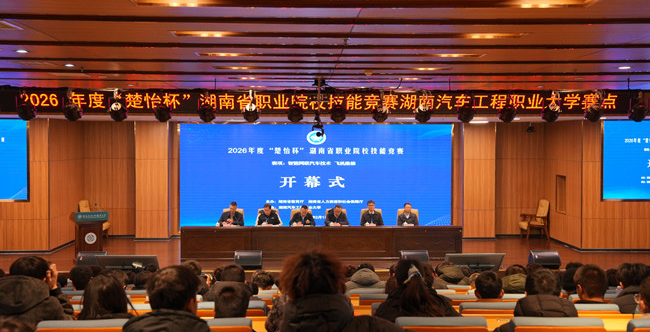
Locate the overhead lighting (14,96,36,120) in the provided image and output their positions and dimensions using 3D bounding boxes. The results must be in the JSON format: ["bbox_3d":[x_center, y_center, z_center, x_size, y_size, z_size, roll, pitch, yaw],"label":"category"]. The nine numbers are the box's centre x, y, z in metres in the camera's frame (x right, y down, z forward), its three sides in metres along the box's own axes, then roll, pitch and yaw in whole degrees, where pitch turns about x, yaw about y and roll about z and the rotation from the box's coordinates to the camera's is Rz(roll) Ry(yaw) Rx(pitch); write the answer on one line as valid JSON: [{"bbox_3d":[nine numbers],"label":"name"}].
[{"bbox_3d":[-5.808,-1.127,15.788,0.380,0.520,0.390,0,2,-2],"label":"overhead lighting"}]

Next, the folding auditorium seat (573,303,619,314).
[{"bbox_3d":[1.616,1.326,5.346,0.520,0.950,0.620,0,2,-1],"label":"folding auditorium seat"}]

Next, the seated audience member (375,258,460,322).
[{"bbox_3d":[0.466,1.062,4.319,0.500,1.150,0.720,0,2,-2],"label":"seated audience member"}]

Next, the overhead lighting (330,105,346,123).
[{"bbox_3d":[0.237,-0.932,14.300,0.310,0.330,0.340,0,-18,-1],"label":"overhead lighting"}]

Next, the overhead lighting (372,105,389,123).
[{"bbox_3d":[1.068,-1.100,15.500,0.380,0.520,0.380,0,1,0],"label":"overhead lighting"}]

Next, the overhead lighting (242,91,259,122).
[{"bbox_3d":[-1.442,-1.158,15.948,0.360,0.570,0.380,0,2,-2],"label":"overhead lighting"}]

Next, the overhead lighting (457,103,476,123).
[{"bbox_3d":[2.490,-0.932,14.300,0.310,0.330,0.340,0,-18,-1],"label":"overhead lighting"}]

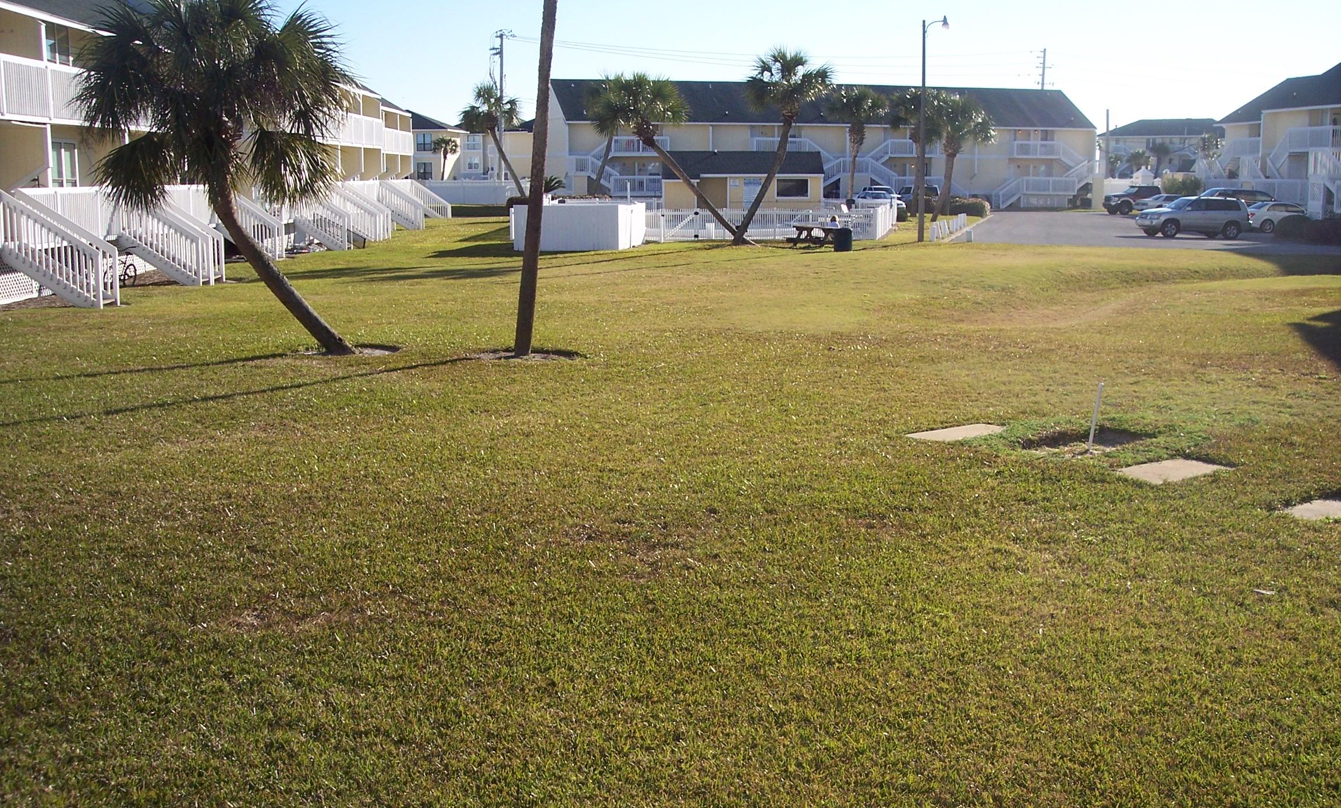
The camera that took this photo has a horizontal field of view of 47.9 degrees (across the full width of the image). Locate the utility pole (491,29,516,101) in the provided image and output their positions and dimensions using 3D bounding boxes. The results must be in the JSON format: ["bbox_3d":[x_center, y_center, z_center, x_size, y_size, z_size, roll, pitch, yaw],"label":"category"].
[{"bbox_3d":[-12.842,-22.014,116.021,1.900,13.450,1.500,0,8,0],"label":"utility pole"}]

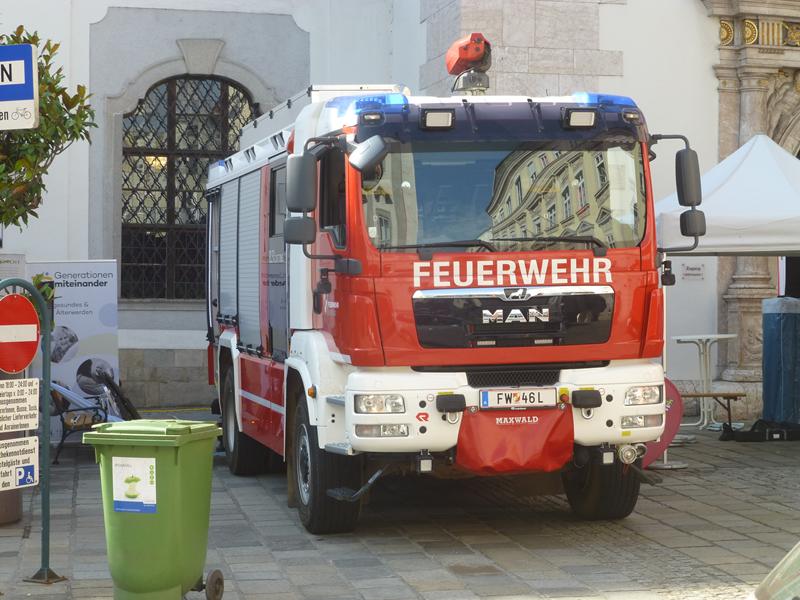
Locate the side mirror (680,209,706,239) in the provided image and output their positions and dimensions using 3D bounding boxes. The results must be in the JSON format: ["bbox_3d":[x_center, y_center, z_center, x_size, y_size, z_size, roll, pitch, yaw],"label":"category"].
[{"bbox_3d":[2.045,-0.536,12.720,0.190,0.185,0.110,-6,2,-27],"label":"side mirror"}]

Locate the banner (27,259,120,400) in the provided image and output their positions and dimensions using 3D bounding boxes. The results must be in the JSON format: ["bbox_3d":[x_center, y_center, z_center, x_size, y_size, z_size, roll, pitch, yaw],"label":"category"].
[{"bbox_3d":[-3.665,0.581,20.400,1.000,2.040,0.120,0,1,5],"label":"banner"}]

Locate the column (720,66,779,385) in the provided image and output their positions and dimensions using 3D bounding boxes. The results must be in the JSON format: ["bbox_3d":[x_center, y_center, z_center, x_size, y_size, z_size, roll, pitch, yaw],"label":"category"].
[{"bbox_3d":[4.396,-0.922,22.900,0.600,3.950,0.520,0,1,-18],"label":"column"}]

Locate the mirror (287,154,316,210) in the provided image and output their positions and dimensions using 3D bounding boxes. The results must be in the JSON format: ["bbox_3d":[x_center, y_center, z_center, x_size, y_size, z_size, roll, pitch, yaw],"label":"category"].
[{"bbox_3d":[-0.649,-0.775,12.150,0.200,0.390,0.120,-1,1,5],"label":"mirror"}]

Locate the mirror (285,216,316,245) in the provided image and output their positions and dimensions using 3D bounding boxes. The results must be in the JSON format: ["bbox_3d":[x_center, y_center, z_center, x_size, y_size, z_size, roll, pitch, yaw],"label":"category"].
[{"bbox_3d":[-0.659,-0.463,12.150,0.210,0.185,0.120,-1,1,5],"label":"mirror"}]

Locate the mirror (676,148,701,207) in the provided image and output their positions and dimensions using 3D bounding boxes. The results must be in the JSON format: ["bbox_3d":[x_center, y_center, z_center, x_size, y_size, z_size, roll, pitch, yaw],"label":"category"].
[{"bbox_3d":[2.014,-0.854,12.720,0.185,0.395,0.110,-6,2,-27],"label":"mirror"}]

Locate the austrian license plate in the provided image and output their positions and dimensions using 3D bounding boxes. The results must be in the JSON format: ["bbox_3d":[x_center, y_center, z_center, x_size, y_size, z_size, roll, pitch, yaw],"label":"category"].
[{"bbox_3d":[0.782,0.653,12.020,0.525,0.125,0.020,-1,1,-13],"label":"austrian license plate"}]

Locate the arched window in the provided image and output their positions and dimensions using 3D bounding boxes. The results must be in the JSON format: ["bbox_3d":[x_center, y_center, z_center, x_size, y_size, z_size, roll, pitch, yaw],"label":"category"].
[{"bbox_3d":[-2.943,-1.651,26.800,2.250,3.270,0.250,0,1,-13],"label":"arched window"}]

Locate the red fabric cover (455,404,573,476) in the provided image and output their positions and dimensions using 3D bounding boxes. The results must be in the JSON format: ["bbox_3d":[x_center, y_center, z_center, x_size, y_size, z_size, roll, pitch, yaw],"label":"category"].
[{"bbox_3d":[0.748,0.918,11.930,0.740,0.440,0.260,-1,1,-13],"label":"red fabric cover"}]

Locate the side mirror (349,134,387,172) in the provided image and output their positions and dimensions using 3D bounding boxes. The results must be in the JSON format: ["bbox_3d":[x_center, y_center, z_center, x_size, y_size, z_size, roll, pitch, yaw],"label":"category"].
[{"bbox_3d":[-0.207,-0.961,11.980,0.160,0.225,0.100,34,-11,43],"label":"side mirror"}]

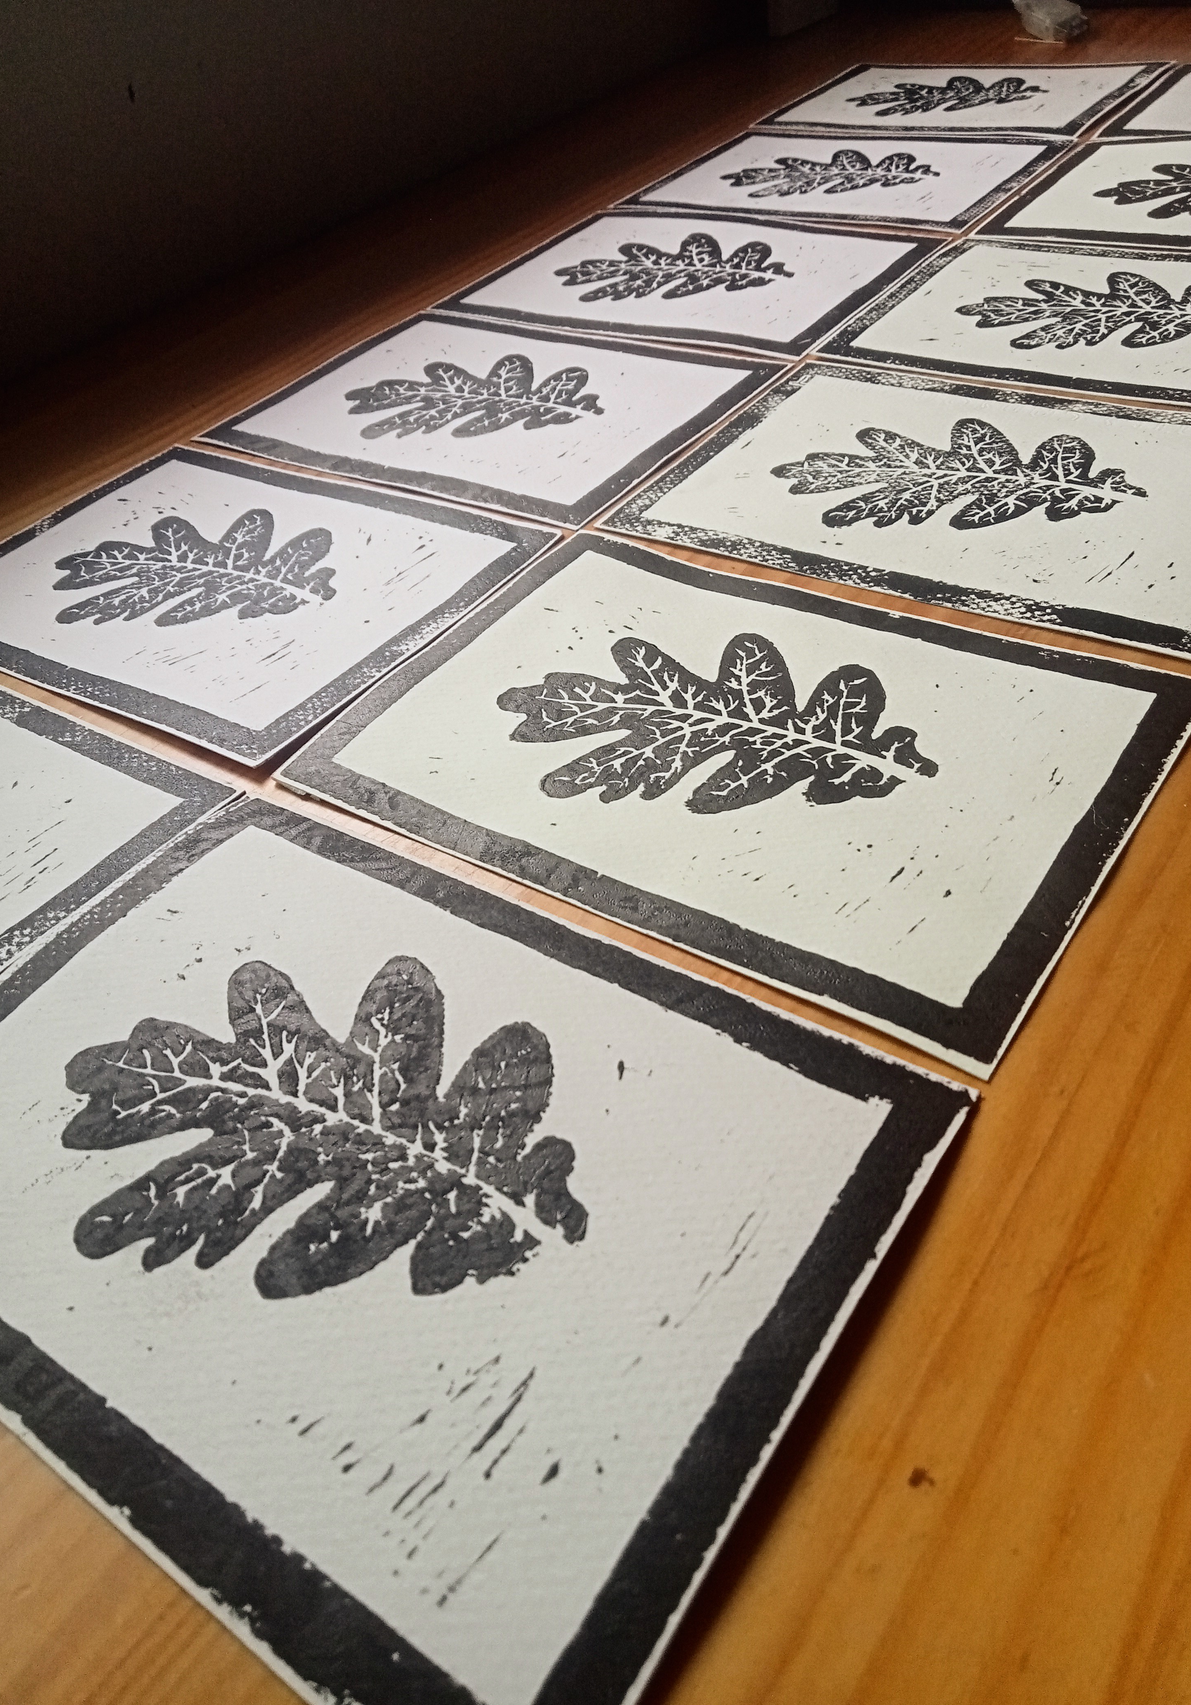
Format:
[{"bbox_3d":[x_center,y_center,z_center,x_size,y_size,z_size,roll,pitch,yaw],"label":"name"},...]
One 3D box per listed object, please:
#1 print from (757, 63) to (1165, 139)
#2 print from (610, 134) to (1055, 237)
[{"bbox_3d":[0.222,-0.463,0.841,0.208,0.005,0.150,21,49,31],"label":"print"},{"bbox_3d":[0.134,-0.370,0.749,0.208,0.005,0.150,21,49,31],"label":"print"}]

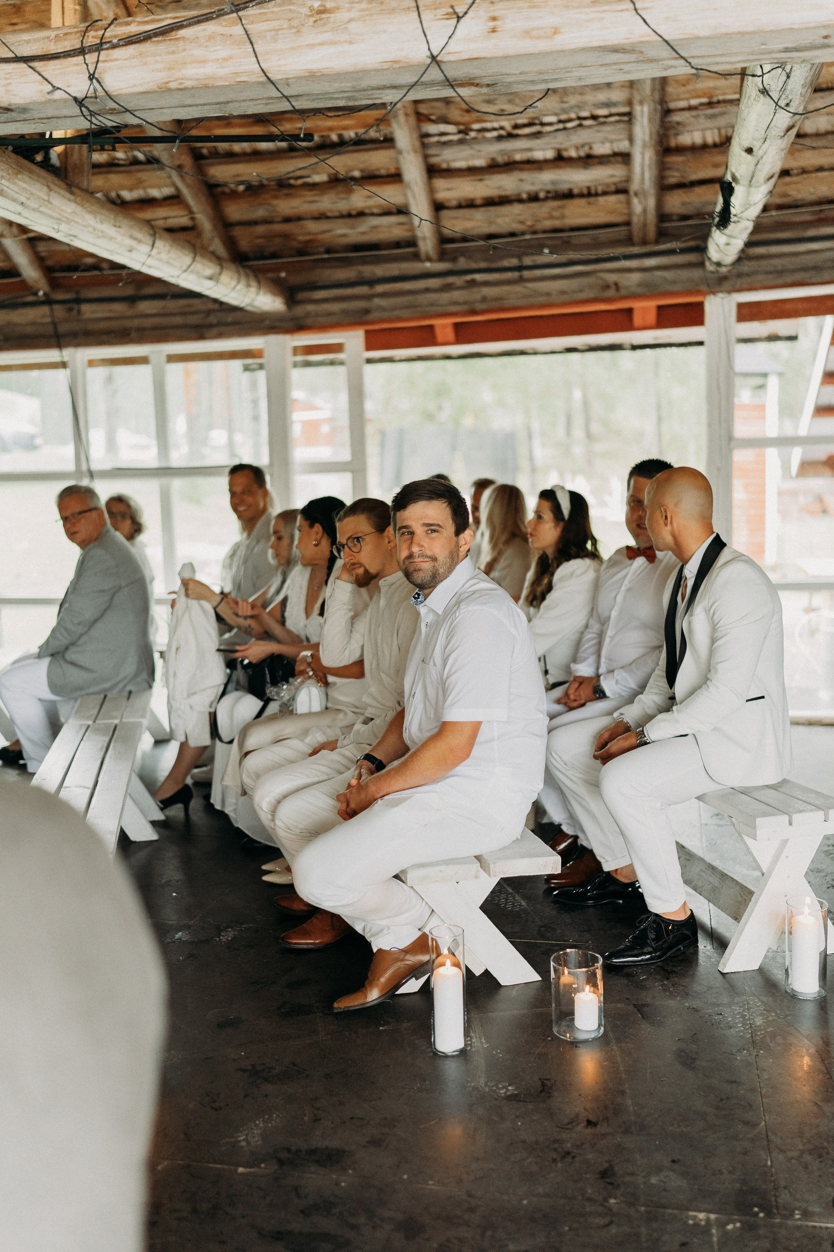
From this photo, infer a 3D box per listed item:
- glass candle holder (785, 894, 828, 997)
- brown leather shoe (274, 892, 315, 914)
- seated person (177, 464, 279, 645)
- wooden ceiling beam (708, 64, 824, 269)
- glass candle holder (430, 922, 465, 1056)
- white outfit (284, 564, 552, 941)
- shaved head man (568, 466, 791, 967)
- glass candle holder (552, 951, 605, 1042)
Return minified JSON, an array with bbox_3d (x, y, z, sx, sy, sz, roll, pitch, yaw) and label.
[{"bbox_3d":[0.914,0.753,2.851,0.098,0.215,0.098,-2,7,0],"label":"glass candle holder"},{"bbox_3d":[-0.271,0.765,3.570,0.295,0.110,0.105,-3,7,-7],"label":"brown leather shoe"},{"bbox_3d":[-0.809,-0.027,5.214,0.740,1.313,0.550,-6,8,-25],"label":"seated person"},{"bbox_3d":[1.277,-1.722,4.697,0.190,0.190,2.823,-1,6,11],"label":"wooden ceiling beam"},{"bbox_3d":[0.066,0.790,2.639,0.076,0.266,0.076,-2,7,0],"label":"glass candle holder"},{"bbox_3d":[-0.010,0.312,3.102,0.721,0.953,0.520,-4,7,-13],"label":"white outfit"},{"bbox_3d":[0.709,0.189,3.367,0.670,1.250,0.570,-4,6,-19],"label":"shaved head man"},{"bbox_3d":[0.355,0.815,2.690,0.118,0.160,0.118,-2,6,0],"label":"glass candle holder"}]

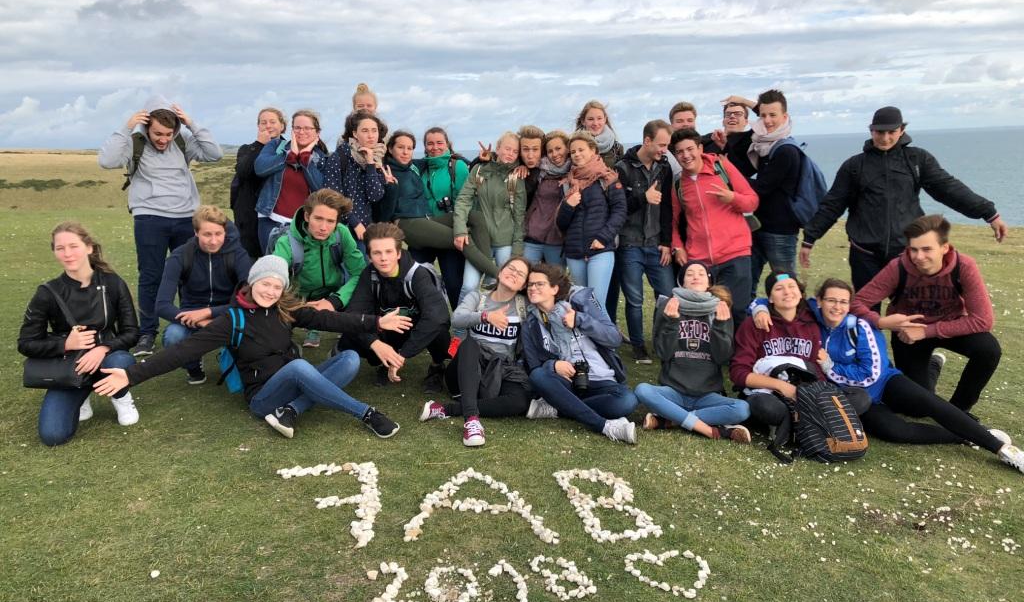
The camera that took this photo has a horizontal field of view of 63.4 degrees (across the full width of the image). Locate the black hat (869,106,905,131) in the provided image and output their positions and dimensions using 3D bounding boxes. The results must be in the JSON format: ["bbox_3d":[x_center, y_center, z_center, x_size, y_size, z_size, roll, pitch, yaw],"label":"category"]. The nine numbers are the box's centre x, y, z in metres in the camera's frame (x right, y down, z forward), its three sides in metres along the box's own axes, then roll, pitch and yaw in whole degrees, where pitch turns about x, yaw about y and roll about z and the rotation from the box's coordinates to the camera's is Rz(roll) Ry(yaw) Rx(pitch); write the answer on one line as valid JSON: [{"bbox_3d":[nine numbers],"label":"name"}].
[{"bbox_3d":[2.199,-1.073,4.870,0.190,0.140,0.250,2,24,25],"label":"black hat"}]

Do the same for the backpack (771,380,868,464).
[{"bbox_3d":[1.486,0.567,3.900,0.280,0.410,0.210,-13,-5,-45],"label":"backpack"}]

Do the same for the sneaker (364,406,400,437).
[{"bbox_3d":[-0.649,0.604,4.120,0.100,0.110,0.270,-12,15,-44],"label":"sneaker"}]

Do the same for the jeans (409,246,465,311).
[{"bbox_3d":[-0.554,-0.127,5.912,0.380,0.890,0.270,-3,11,0],"label":"jeans"}]

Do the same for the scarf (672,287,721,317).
[{"bbox_3d":[1.007,0.008,4.520,0.270,0.180,0.220,-1,11,7],"label":"scarf"}]

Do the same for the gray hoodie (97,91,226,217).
[{"bbox_3d":[-2.355,-0.968,5.550,0.780,0.800,0.460,-7,11,-21],"label":"gray hoodie"}]

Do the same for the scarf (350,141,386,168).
[{"bbox_3d":[-0.953,-0.979,5.500,0.250,0.200,0.240,-5,11,-14],"label":"scarf"}]

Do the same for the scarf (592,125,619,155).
[{"bbox_3d":[0.677,-1.194,6.200,0.270,0.220,0.240,-2,11,-6],"label":"scarf"}]

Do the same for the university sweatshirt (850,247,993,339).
[{"bbox_3d":[2.047,-0.037,4.130,0.620,0.500,0.460,4,13,33],"label":"university sweatshirt"}]

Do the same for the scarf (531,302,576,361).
[{"bbox_3d":[0.227,0.152,4.420,0.260,0.340,0.200,-11,11,6],"label":"scarf"}]

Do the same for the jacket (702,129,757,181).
[{"bbox_3d":[1.542,-0.901,5.900,0.520,0.660,0.310,-1,10,6],"label":"jacket"}]

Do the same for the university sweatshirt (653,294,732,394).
[{"bbox_3d":[0.994,0.256,4.560,0.460,0.580,0.360,-1,11,7],"label":"university sweatshirt"}]

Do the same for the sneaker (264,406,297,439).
[{"bbox_3d":[-1.193,0.626,4.270,0.100,0.110,0.265,38,-4,-43],"label":"sneaker"}]

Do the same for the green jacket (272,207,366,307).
[{"bbox_3d":[-1.156,-0.244,5.000,0.540,0.570,0.440,-3,11,-9],"label":"green jacket"}]

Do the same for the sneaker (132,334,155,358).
[{"bbox_3d":[-2.421,0.293,5.450,0.105,0.115,0.280,-5,11,-10],"label":"sneaker"}]

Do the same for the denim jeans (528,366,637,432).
[{"bbox_3d":[0.396,0.482,4.556,0.610,0.320,0.530,-1,10,6],"label":"denim jeans"}]

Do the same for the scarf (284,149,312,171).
[{"bbox_3d":[-1.327,-0.874,5.150,0.180,0.140,0.160,-4,11,-9],"label":"scarf"}]

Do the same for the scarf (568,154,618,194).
[{"bbox_3d":[0.501,-0.793,5.150,0.290,0.240,0.230,1,11,14],"label":"scarf"}]

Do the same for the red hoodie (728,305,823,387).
[{"bbox_3d":[1.486,0.282,4.620,0.520,0.520,0.400,1,11,11],"label":"red hoodie"}]

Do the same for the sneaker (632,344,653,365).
[{"bbox_3d":[0.890,0.365,5.650,0.100,0.110,0.270,-3,11,-7],"label":"sneaker"}]

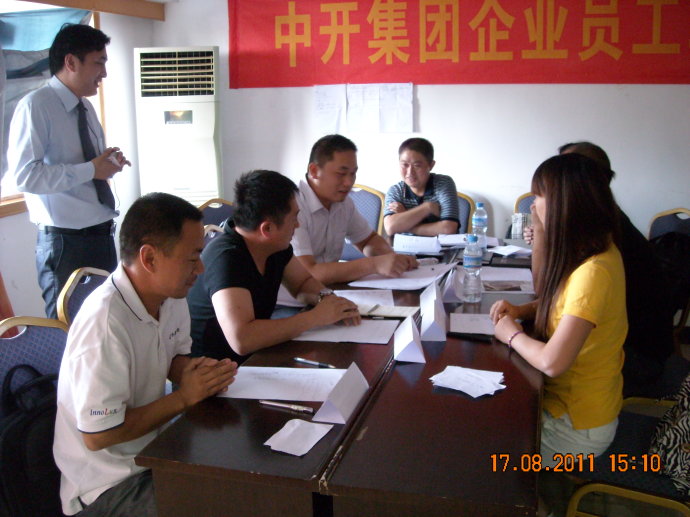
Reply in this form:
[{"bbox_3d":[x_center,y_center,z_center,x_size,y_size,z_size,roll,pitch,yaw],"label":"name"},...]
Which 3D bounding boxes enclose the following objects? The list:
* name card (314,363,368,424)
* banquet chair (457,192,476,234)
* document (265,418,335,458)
[{"bbox_3d":[-0.006,0.320,1.691,0.079,0.064,0.210,4,15,17],"label":"name card"},{"bbox_3d":[0.504,0.121,3.845,0.440,0.930,0.560,2,13,10],"label":"banquet chair"},{"bbox_3d":[-0.106,0.386,1.543,0.102,0.010,0.147,6,16,26],"label":"document"}]

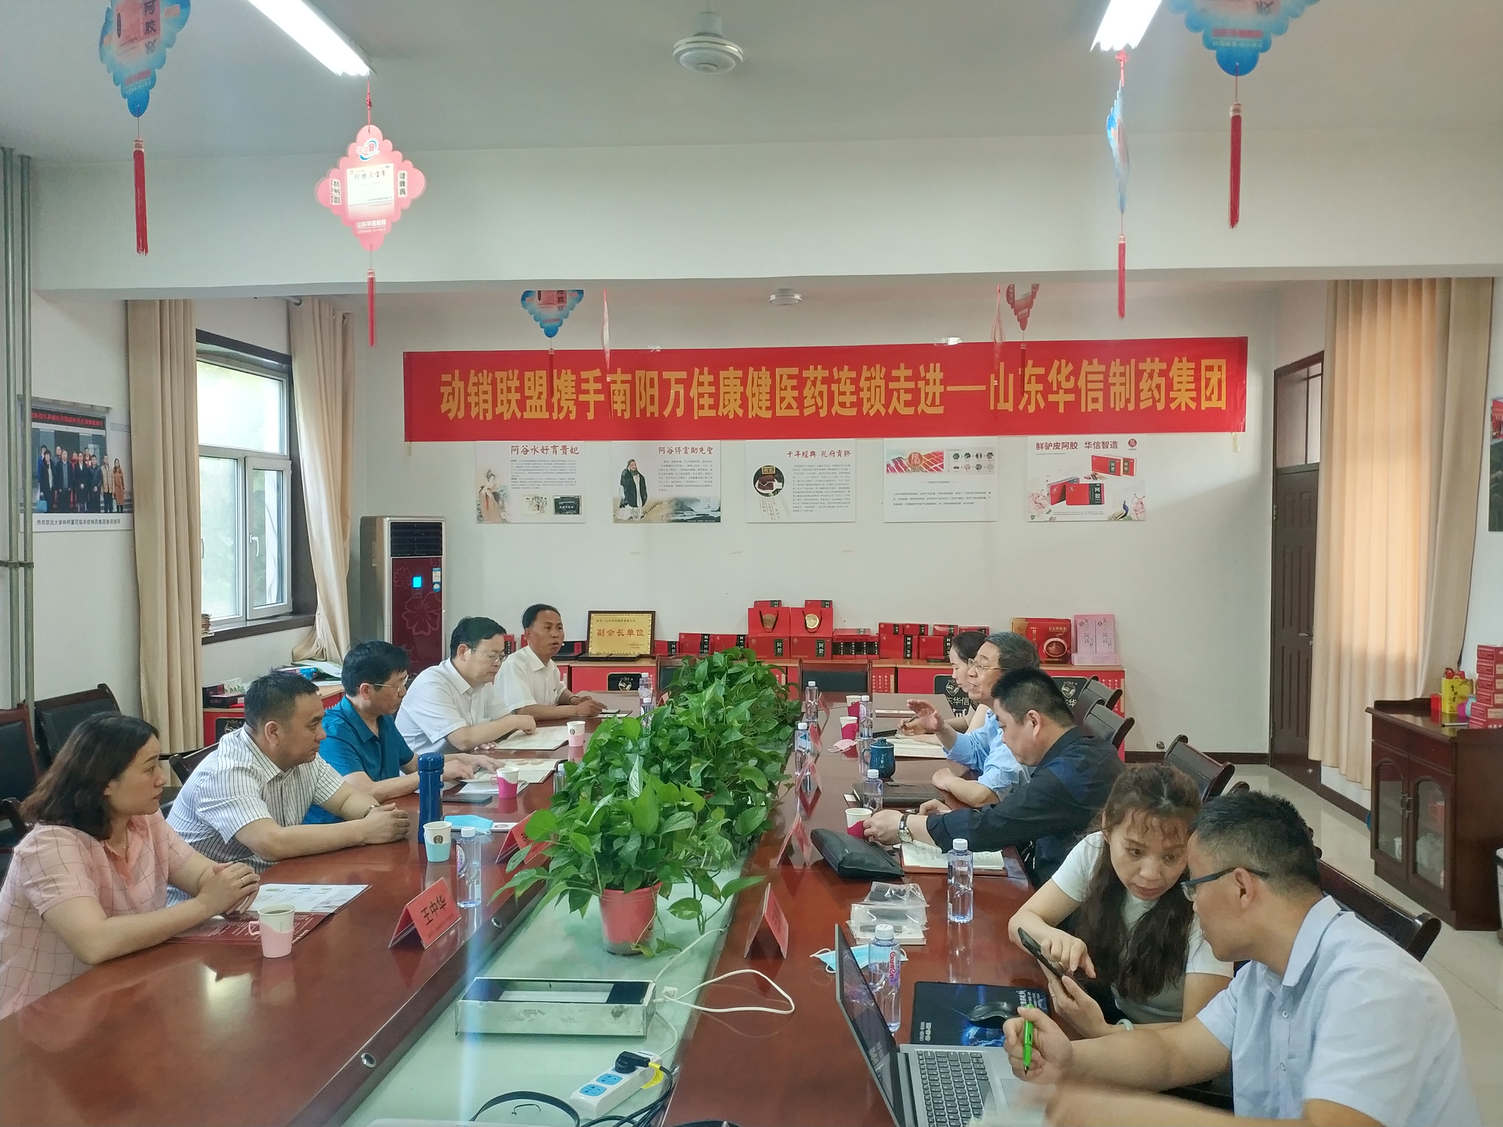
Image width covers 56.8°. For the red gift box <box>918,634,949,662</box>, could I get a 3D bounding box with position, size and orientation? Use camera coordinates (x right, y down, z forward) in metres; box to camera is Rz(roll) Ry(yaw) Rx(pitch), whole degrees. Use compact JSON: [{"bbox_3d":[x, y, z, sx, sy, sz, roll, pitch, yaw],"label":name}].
[{"bbox_3d":[1.321,0.588,9.768,0.280,0.165,0.090,0,1,5],"label":"red gift box"}]

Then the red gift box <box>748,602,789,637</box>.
[{"bbox_3d":[0.125,0.384,9.682,0.289,0.244,0.120,0,2,5],"label":"red gift box"}]

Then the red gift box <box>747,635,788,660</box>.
[{"bbox_3d":[0.127,0.595,9.875,0.290,0.160,0.090,0,1,5],"label":"red gift box"}]

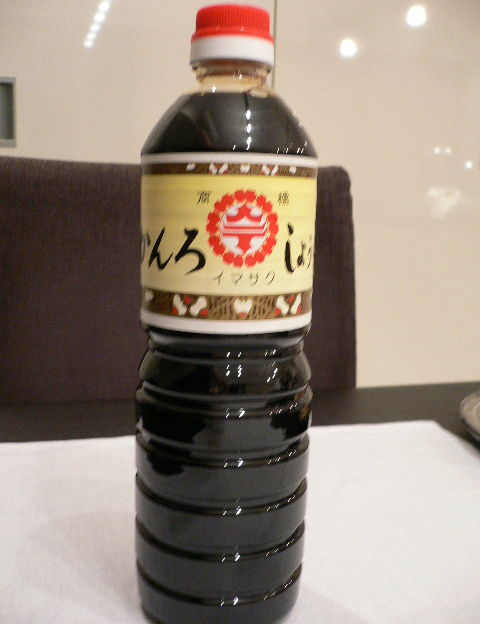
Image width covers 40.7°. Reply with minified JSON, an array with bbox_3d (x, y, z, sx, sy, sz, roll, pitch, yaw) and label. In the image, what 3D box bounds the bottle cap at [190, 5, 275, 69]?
[{"bbox_3d":[-0.003,-0.116,0.278,0.036,0.021,0.036,1,10,0],"label":"bottle cap"}]

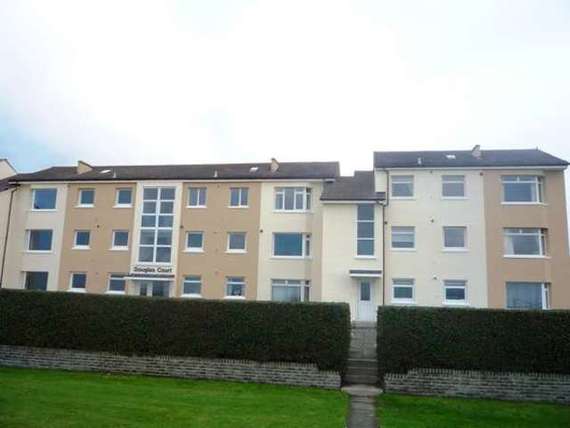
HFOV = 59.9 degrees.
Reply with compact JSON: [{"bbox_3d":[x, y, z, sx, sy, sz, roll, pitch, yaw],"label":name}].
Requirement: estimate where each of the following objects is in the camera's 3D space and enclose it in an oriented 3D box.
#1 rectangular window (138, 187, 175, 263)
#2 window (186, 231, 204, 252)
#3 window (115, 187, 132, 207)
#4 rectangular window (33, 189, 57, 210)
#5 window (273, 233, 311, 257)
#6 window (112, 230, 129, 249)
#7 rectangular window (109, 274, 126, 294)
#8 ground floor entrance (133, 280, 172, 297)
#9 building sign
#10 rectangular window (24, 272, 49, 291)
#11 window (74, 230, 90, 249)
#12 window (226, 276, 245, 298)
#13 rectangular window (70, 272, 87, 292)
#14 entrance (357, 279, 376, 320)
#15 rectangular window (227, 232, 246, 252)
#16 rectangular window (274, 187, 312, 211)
[{"bbox_3d":[-7.746,0.670,30.059,2.192,4.785,0.150,0,-10,10],"label":"rectangular window"},{"bbox_3d":[-5.264,1.647,29.066,1.080,1.211,0.130,0,-8,10],"label":"window"},{"bbox_3d":[-9.990,-1.007,30.733,1.156,1.236,0.150,0,-10,10],"label":"window"},{"bbox_3d":[-15.093,-0.877,31.078,1.732,1.445,0.130,0,-8,10],"label":"rectangular window"},{"bbox_3d":[0.402,1.816,28.562,2.242,1.472,0.250,0,-10,10],"label":"window"},{"bbox_3d":[-9.925,1.589,29.853,1.061,1.184,0.130,0,-8,10],"label":"window"},{"bbox_3d":[-10.000,4.171,29.486,1.137,1.201,0.130,0,-8,10],"label":"rectangular window"},{"bbox_3d":[-7.774,4.956,29.325,2.429,2.000,0.200,0,-10,10],"label":"ground floor entrance"},{"bbox_3d":[-7.920,3.319,29.571,2.543,0.476,0.100,0,-10,10],"label":"building sign"},{"bbox_3d":[-15.480,4.296,30.760,1.701,1.420,0.200,0,-10,10],"label":"rectangular window"},{"bbox_3d":[-12.581,1.602,30.727,1.097,1.179,0.150,0,-10,10],"label":"window"},{"bbox_3d":[-2.821,4.217,28.280,1.130,1.242,0.130,0,-8,10],"label":"window"},{"bbox_3d":[-12.471,4.145,29.903,1.051,1.194,0.130,0,-8,10],"label":"rectangular window"},{"bbox_3d":[4.054,4.272,24.739,0.839,2.119,0.150,0,-10,10],"label":"entrance"},{"bbox_3d":[-2.782,1.675,28.647,1.132,1.182,0.130,0,-8,10],"label":"rectangular window"},{"bbox_3d":[0.467,-0.815,29.004,2.218,1.519,0.250,0,-10,10],"label":"rectangular window"}]

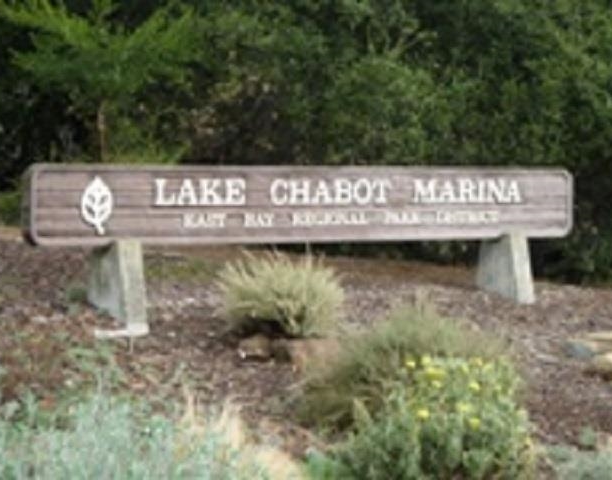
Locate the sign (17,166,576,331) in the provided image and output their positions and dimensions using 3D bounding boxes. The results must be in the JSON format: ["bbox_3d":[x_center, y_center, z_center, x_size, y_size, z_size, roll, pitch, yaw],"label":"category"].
[{"bbox_3d":[0.117,0.032,16.946,5.282,1.280,0.620,-1,2,-32],"label":"sign"}]

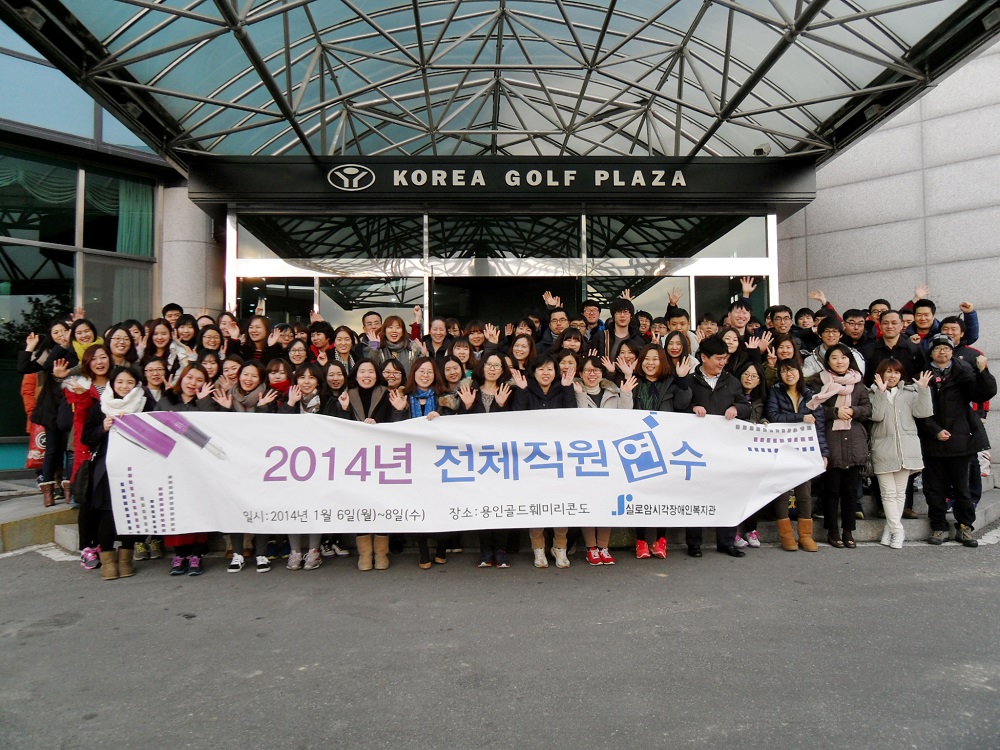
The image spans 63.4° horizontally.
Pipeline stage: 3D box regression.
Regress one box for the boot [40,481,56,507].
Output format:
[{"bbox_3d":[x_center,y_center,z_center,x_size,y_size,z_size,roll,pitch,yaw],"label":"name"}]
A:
[{"bbox_3d":[-4.186,1.108,7.500,0.130,0.220,0.250,0,-3,-14],"label":"boot"}]

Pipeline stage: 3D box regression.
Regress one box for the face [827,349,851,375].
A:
[{"bbox_3d":[2.816,-0.108,6.720,0.175,0.215,0.175,-2,-3,28],"label":"face"}]

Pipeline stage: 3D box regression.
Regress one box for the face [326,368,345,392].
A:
[{"bbox_3d":[-1.346,0.025,6.620,0.150,0.205,0.150,0,-3,-11],"label":"face"}]

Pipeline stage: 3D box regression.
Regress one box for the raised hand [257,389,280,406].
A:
[{"bbox_3d":[-1.717,0.167,6.000,0.165,0.110,0.055,-38,5,-3],"label":"raised hand"}]

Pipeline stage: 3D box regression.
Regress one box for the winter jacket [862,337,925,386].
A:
[{"bbox_3d":[3.381,0.021,6.950,0.500,0.680,0.300,-1,-3,14],"label":"winter jacket"}]

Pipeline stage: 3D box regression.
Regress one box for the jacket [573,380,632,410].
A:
[{"bbox_3d":[0.814,0.356,6.330,0.480,0.680,0.300,0,-2,5],"label":"jacket"}]

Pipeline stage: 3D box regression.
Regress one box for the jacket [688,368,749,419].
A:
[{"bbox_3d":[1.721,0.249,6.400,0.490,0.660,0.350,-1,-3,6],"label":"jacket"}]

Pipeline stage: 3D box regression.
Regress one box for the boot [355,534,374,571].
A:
[{"bbox_3d":[-1.030,1.343,6.140,0.120,0.245,0.270,0,-3,-13],"label":"boot"}]

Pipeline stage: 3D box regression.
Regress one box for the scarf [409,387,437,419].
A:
[{"bbox_3d":[-0.589,0.228,6.150,0.210,0.270,0.180,0,-3,-5],"label":"scarf"}]

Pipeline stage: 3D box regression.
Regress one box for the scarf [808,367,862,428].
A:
[{"bbox_3d":[2.767,0.207,6.700,0.430,0.500,0.250,-1,-3,18],"label":"scarf"}]

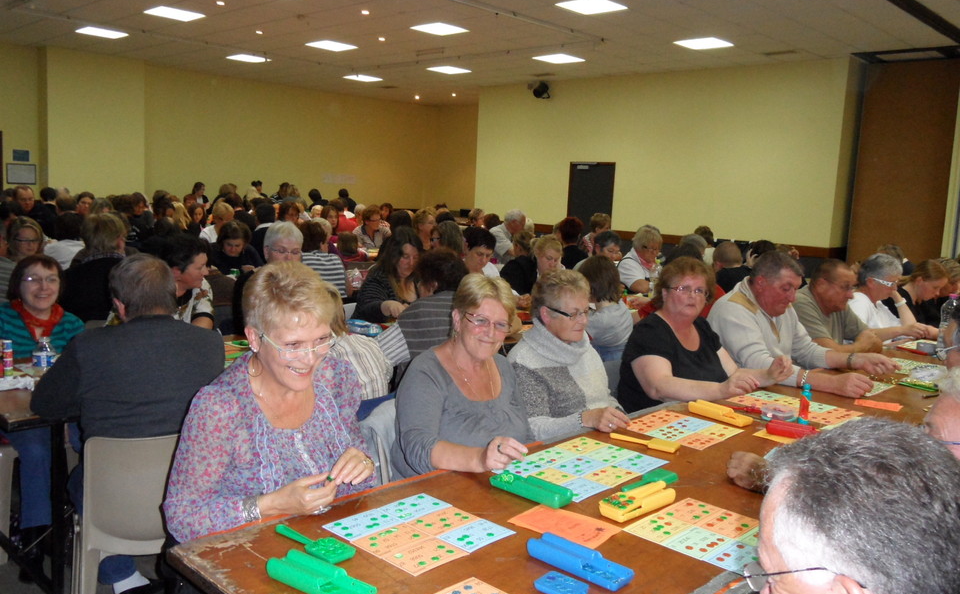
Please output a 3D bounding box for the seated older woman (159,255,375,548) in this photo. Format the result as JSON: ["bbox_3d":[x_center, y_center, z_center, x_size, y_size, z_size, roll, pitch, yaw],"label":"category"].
[{"bbox_3d":[-0.515,0.573,1.859,0.540,1.330,0.680,-4,11,-43],"label":"seated older woman"}]

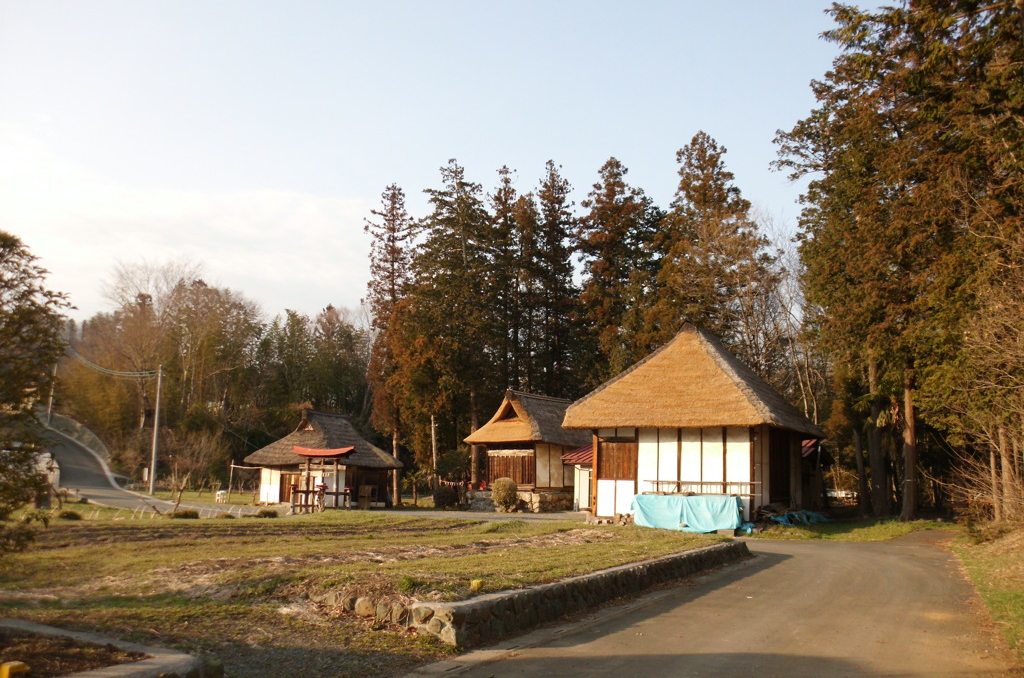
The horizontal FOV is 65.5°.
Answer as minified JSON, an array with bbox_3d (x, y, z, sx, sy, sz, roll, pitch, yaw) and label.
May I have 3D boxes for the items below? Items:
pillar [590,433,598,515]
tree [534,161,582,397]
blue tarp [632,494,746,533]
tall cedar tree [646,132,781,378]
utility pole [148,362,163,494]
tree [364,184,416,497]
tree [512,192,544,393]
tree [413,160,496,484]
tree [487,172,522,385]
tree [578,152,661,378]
[{"bbox_3d":[3.052,4.974,29.734,0.180,3.132,0.180,-4,-10,25],"label":"pillar"},{"bbox_3d":[3.139,-0.931,53.742,3.500,23.282,3.500,1,-9,0],"label":"tree"},{"bbox_3d":[6.044,5.992,27.361,3.450,1.200,0.900,-4,-10,25],"label":"blue tarp"},{"bbox_3d":[12.030,-1.598,48.740,7.000,23.256,7.000,1,-9,0],"label":"tall cedar tree"},{"bbox_3d":[-22.479,5.719,50.617,0.300,8.250,0.300,1,-9,0],"label":"utility pole"},{"bbox_3d":[-7.259,0.033,47.956,3.300,19.465,3.300,1,-9,0],"label":"tree"},{"bbox_3d":[1.132,0.186,54.593,2.800,21.293,2.800,1,-9,0],"label":"tree"},{"bbox_3d":[-3.186,-0.656,46.532,5.000,20.472,5.000,1,-9,0],"label":"tree"},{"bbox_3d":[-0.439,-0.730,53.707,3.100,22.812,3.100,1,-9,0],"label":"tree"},{"bbox_3d":[6.981,-0.898,51.696,5.200,22.671,5.200,1,-9,0],"label":"tree"}]

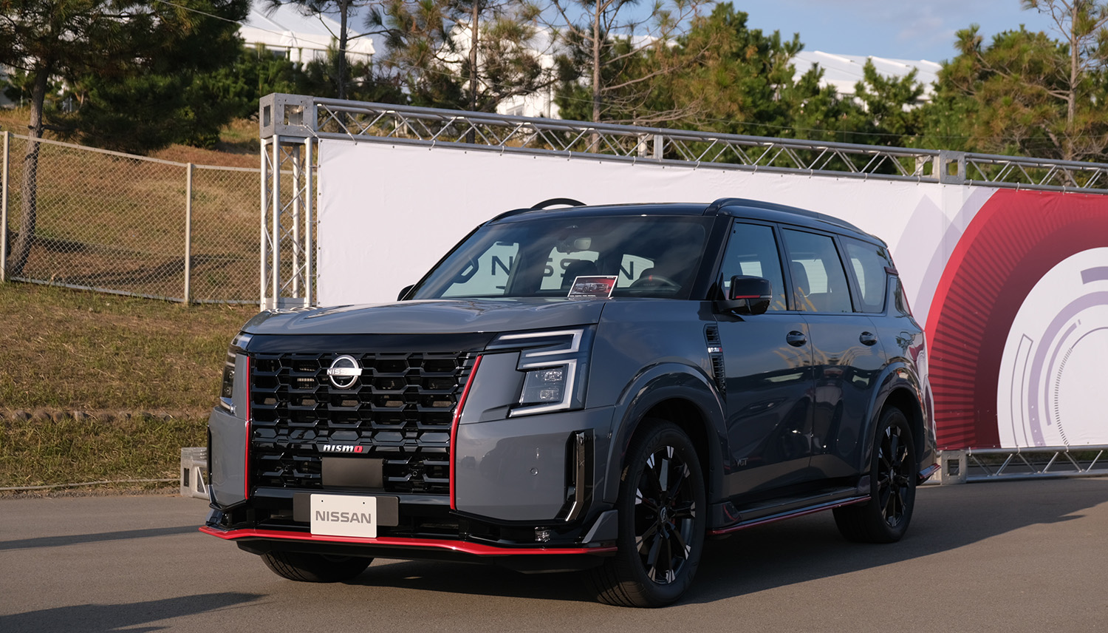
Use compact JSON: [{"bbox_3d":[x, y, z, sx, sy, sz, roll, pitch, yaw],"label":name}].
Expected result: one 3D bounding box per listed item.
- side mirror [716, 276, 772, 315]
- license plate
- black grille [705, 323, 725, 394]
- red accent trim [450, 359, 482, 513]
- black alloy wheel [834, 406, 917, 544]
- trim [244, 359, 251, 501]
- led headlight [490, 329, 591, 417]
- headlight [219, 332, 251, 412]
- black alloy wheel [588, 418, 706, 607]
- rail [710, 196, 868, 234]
[{"bbox_3d":[0.889,-0.096,7.317,0.240,0.195,0.220,-1,-3,30],"label":"side mirror"},{"bbox_3d":[-0.854,0.808,6.366,0.330,0.165,0.012,-1,-3,30],"label":"license plate"},{"bbox_3d":[0.734,0.205,7.210,0.040,0.335,0.220,-1,-3,30],"label":"black grille"},{"bbox_3d":[-0.344,0.453,6.149,0.090,0.612,0.110,-1,-3,30],"label":"red accent trim"},{"bbox_3d":[1.921,0.940,9.436,0.285,0.822,0.826,-1,-3,30],"label":"black alloy wheel"},{"bbox_3d":[-1.311,0.473,6.714,0.090,0.612,0.110,-1,-3,30],"label":"trim"},{"bbox_3d":[-0.052,0.220,6.226,0.335,0.375,0.310,-1,-3,30],"label":"led headlight"},{"bbox_3d":[-1.395,0.247,7.010,0.335,0.375,0.310,-1,-3,30],"label":"headlight"},{"bbox_3d":[0.370,0.835,6.783,0.285,0.822,0.826,-1,-3,30],"label":"black alloy wheel"},{"bbox_3d":[1.355,-0.538,8.928,0.095,0.165,2.400,-1,-3,30],"label":"rail"}]

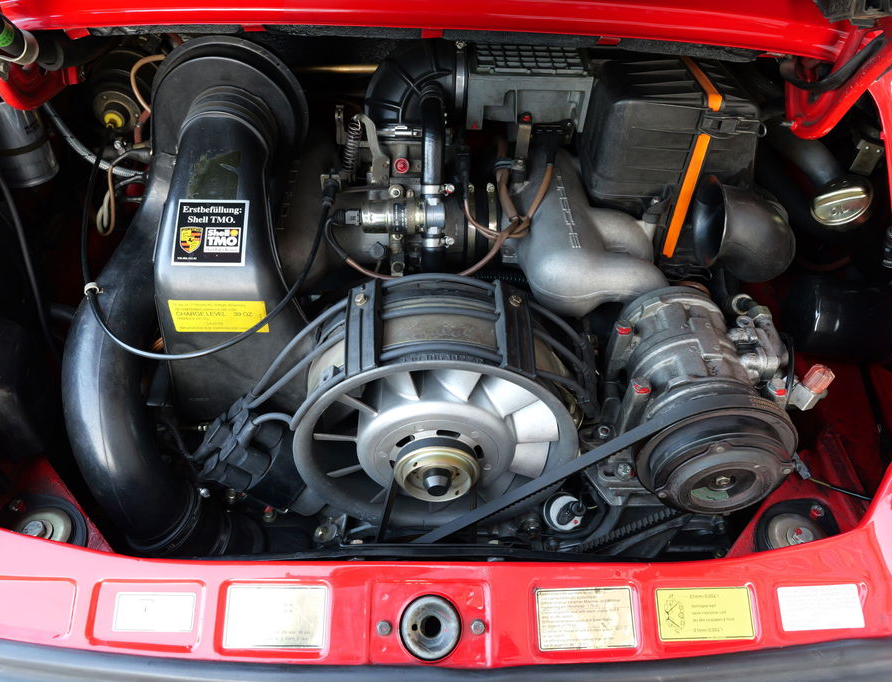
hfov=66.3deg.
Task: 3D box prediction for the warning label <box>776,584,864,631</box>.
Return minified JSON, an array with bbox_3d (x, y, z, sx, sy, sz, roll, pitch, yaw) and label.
[{"bbox_3d":[0.347,0.246,0.630,0.075,0.002,0.037,-1,74,-2],"label":"warning label"}]

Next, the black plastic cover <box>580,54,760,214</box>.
[{"bbox_3d":[0.259,-0.251,0.827,0.185,0.125,0.165,-1,46,-4],"label":"black plastic cover"}]

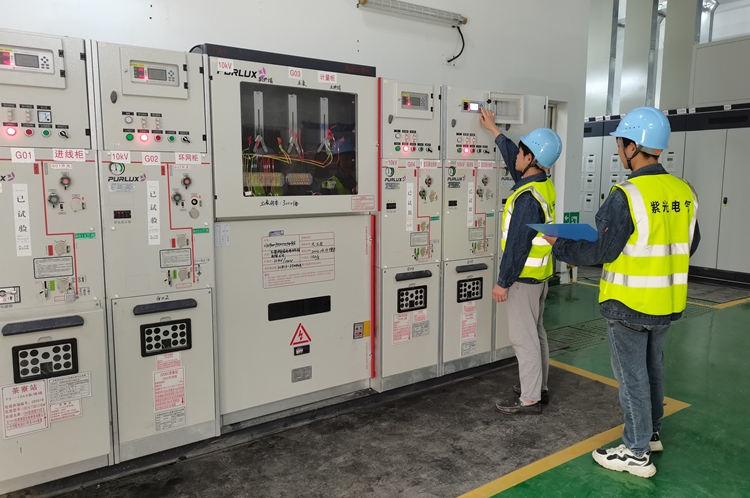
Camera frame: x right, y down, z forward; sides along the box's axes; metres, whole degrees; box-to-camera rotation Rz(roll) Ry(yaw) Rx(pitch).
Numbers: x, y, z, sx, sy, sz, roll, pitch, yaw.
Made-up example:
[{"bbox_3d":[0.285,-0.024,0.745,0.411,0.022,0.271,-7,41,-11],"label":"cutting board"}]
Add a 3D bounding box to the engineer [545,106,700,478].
[{"bbox_3d":[1.248,0.187,2.871,0.540,1.745,0.580,-6,9,-42],"label":"engineer"}]

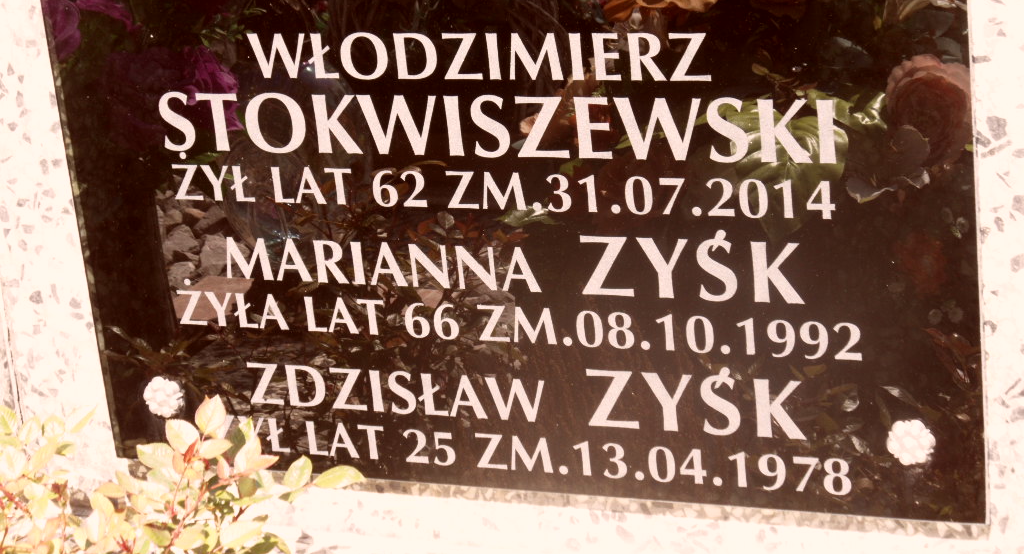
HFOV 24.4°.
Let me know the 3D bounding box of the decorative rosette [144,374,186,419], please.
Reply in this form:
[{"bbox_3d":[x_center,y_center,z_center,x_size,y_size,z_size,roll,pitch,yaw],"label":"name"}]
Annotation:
[{"bbox_3d":[-0.215,0.074,1.465,0.027,0.027,0.011,2,20,23],"label":"decorative rosette"}]

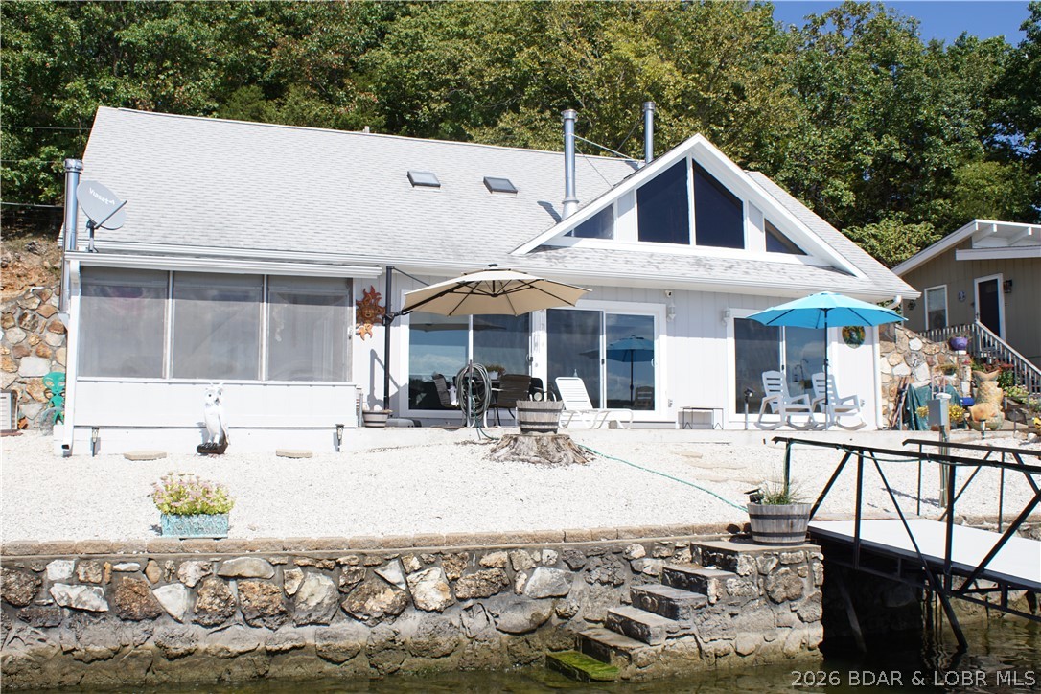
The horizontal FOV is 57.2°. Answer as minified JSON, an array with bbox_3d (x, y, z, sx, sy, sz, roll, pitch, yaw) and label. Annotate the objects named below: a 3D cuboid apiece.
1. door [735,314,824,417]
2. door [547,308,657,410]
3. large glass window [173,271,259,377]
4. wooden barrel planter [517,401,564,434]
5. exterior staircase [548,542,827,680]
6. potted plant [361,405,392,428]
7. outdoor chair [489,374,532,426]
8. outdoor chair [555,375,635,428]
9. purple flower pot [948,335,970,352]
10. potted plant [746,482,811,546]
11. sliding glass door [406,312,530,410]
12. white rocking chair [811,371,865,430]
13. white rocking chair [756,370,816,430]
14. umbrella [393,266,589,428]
[{"bbox_3d":[5.353,0.401,19.502,2.279,2.015,0.100,2,-6,-18],"label":"door"},{"bbox_3d":[1.528,0.243,17.894,2.280,2.000,0.120,2,-6,-19],"label":"door"},{"bbox_3d":[-4.068,-0.271,12.817,1.190,1.432,0.100,2,-6,-16],"label":"large glass window"},{"bbox_3d":[0.261,0.942,12.669,0.640,0.450,0.640,0,-6,0],"label":"wooden barrel planter"},{"bbox_3d":[1.570,2.457,9.086,2.449,1.072,0.900,2,-6,-18],"label":"exterior staircase"},{"bbox_3d":[-2.066,1.014,13.661,0.430,0.330,0.430,2,-6,-17],"label":"potted plant"},{"bbox_3d":[-0.158,0.886,14.918,0.600,0.830,0.680,3,-6,-25],"label":"outdoor chair"},{"bbox_3d":[1.194,0.922,15.356,0.640,0.840,1.350,3,-7,-31],"label":"outdoor chair"},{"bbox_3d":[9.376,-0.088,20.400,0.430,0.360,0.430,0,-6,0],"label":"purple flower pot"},{"bbox_3d":[2.541,1.631,9.384,0.650,0.610,0.640,2,-6,-18],"label":"potted plant"},{"bbox_3d":[-0.918,0.201,17.452,2.346,1.945,0.100,2,-6,-18],"label":"sliding glass door"},{"bbox_3d":[5.507,0.954,16.707,0.690,1.030,0.900,2,-6,-18],"label":"white rocking chair"},{"bbox_3d":[4.413,0.900,15.888,0.650,1.010,0.790,2,-6,-24],"label":"white rocking chair"},{"bbox_3d":[-0.537,-0.005,15.045,3.200,2.620,3.000,1,-6,-10],"label":"umbrella"}]

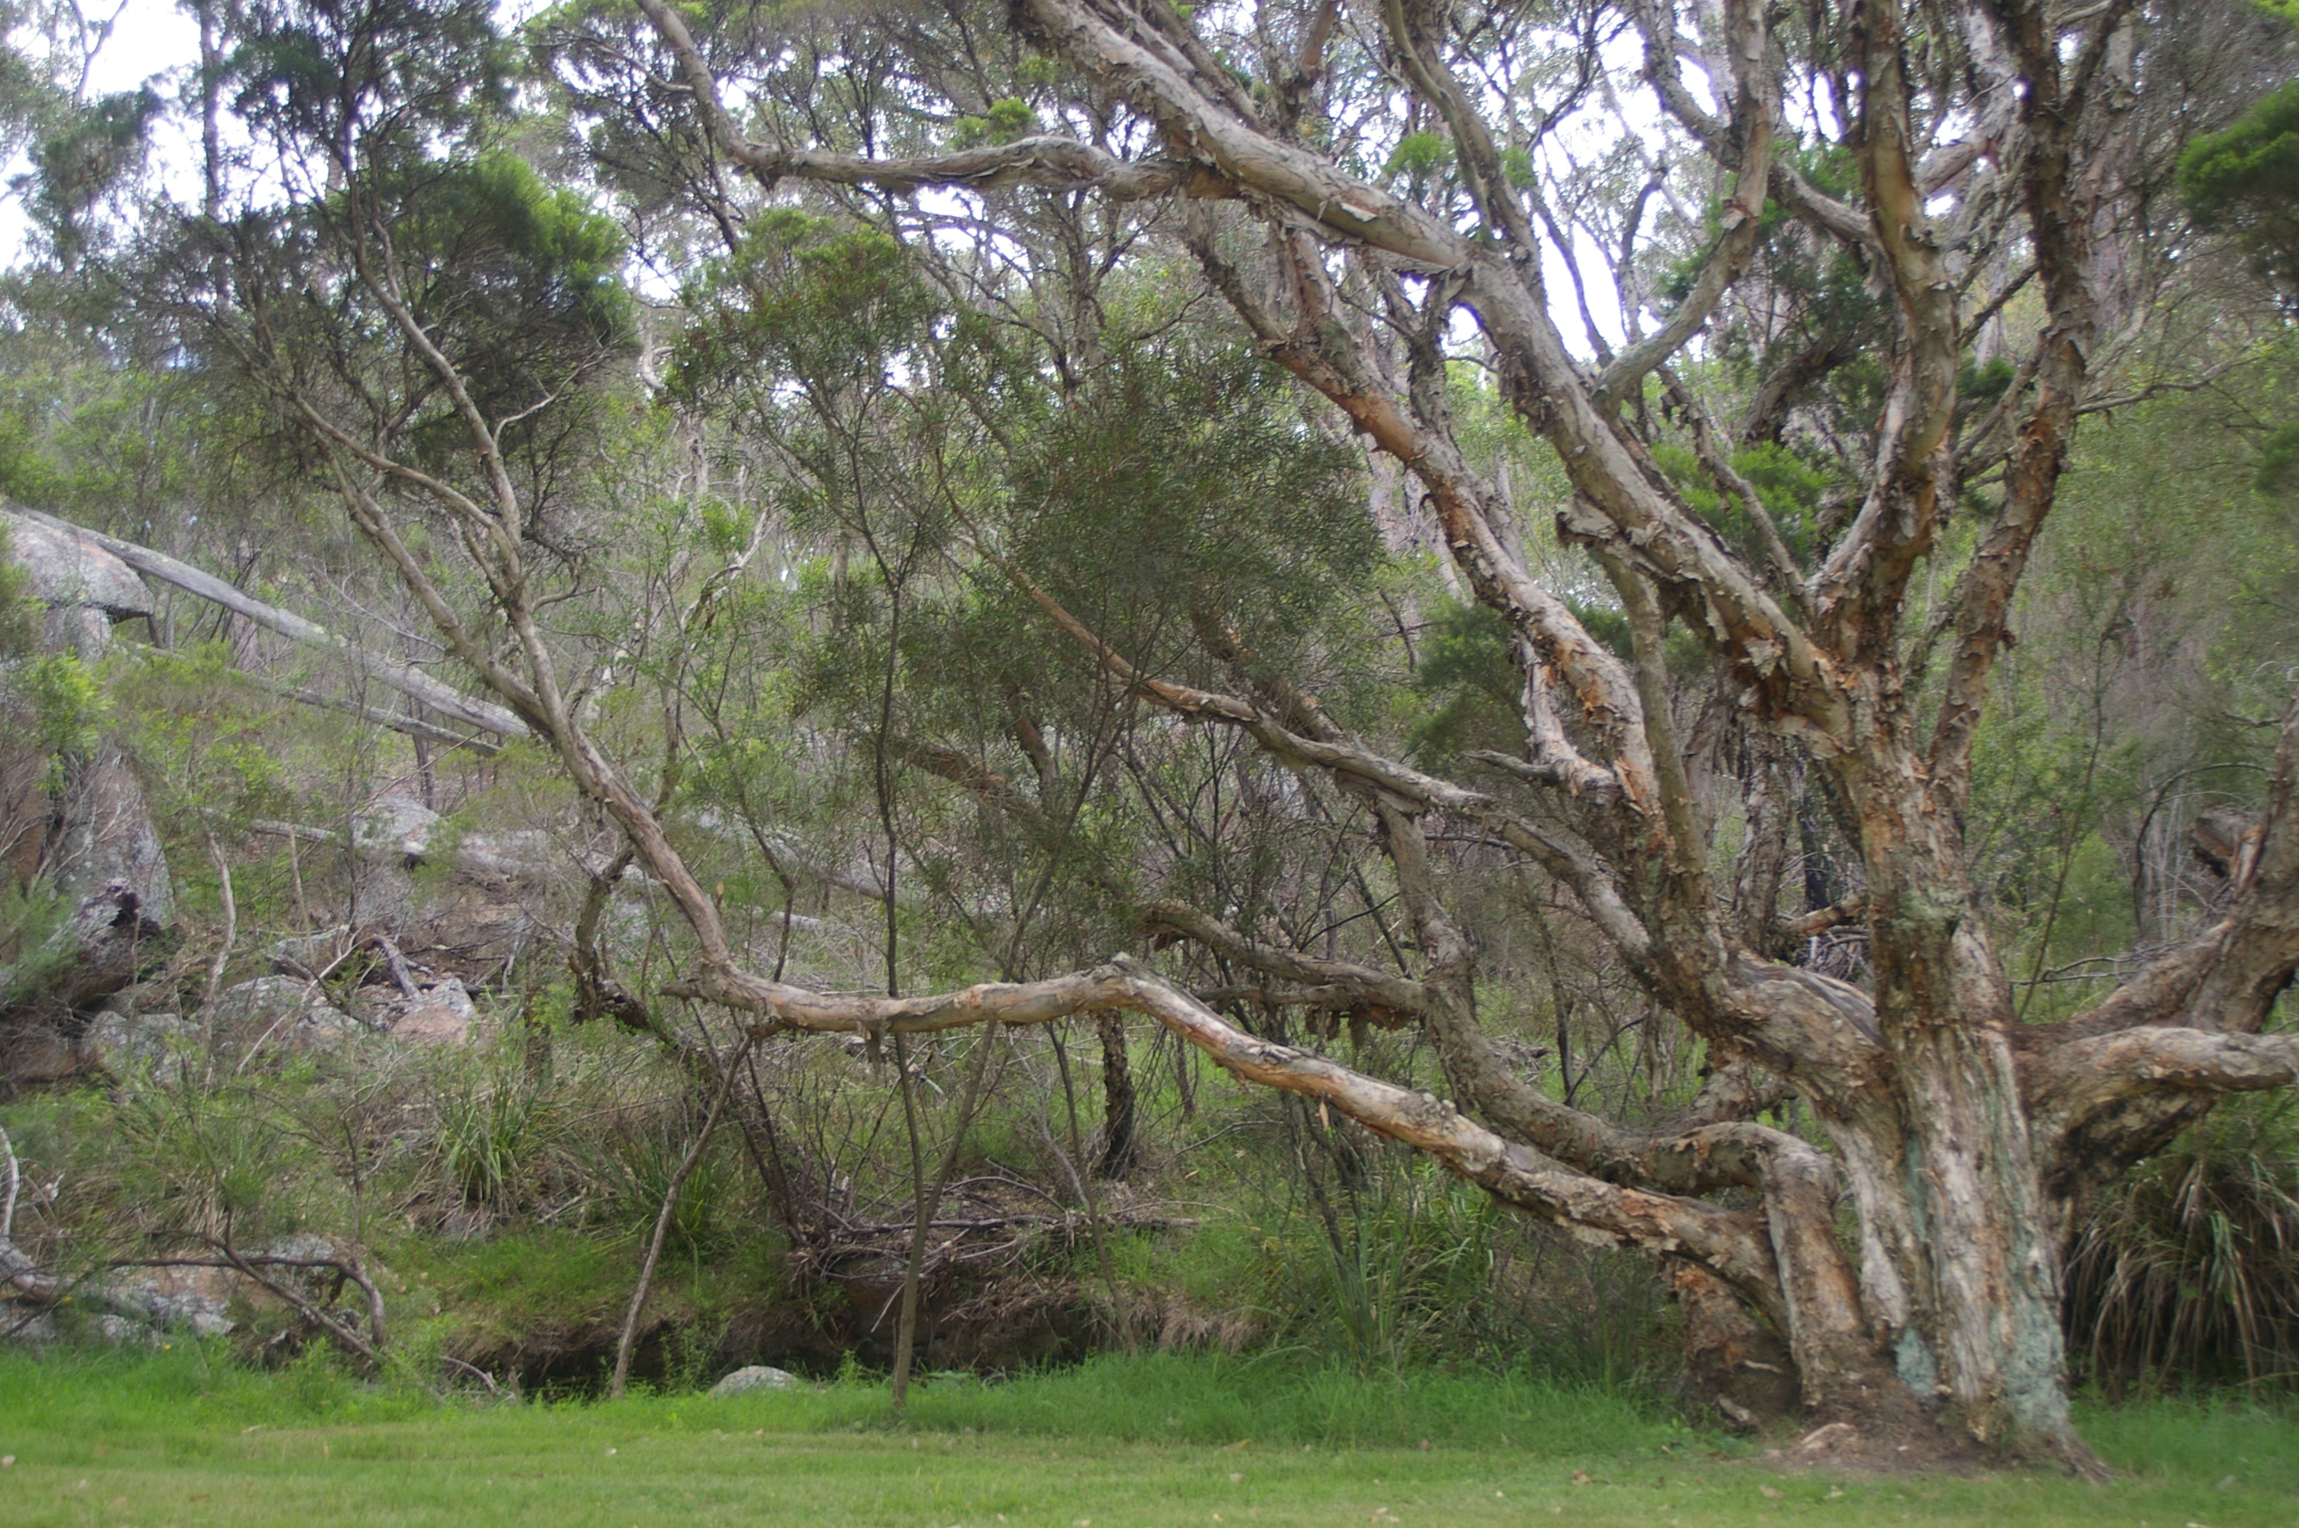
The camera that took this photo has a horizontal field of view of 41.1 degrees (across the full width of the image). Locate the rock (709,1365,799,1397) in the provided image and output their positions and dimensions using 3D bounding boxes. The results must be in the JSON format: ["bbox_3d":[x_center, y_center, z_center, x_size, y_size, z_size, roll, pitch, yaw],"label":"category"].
[{"bbox_3d":[-1.875,2.917,14.500,0.425,0.168,0.340,1,-5,-7],"label":"rock"}]

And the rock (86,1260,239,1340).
[{"bbox_3d":[-5.290,2.871,16.400,0.798,0.393,0.550,2,-5,-18],"label":"rock"}]

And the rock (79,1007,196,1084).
[{"bbox_3d":[-6.439,1.790,19.500,0.743,0.492,0.580,2,-5,-18],"label":"rock"}]

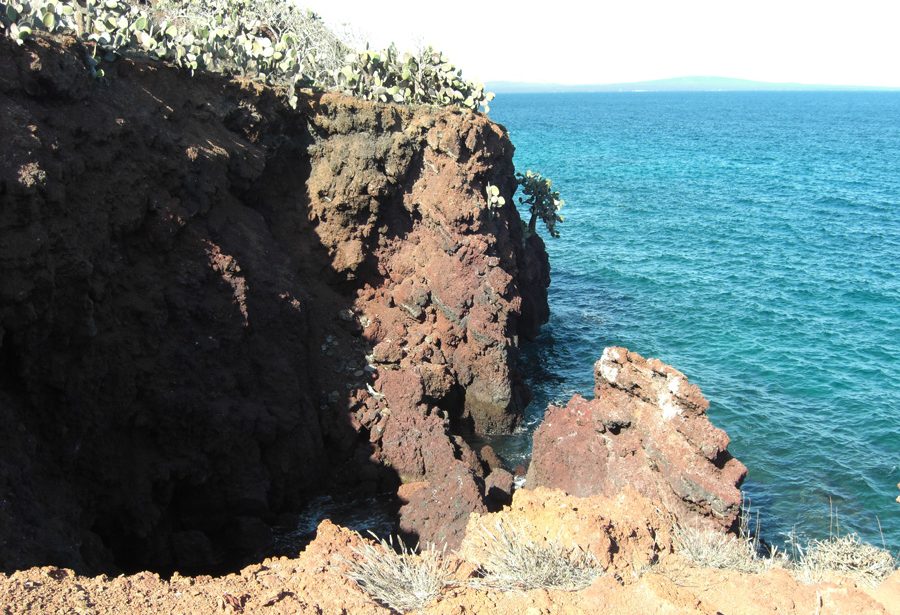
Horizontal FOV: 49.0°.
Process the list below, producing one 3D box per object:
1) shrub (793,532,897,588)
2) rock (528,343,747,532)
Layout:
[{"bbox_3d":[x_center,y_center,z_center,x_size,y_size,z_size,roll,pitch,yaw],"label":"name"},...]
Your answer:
[{"bbox_3d":[1.637,1.050,4.100,0.430,0.220,0.380,3,13,11],"label":"shrub"},{"bbox_3d":[3.131,2.438,16.500,3.600,3.600,3.000,3,13,11],"label":"rock"}]

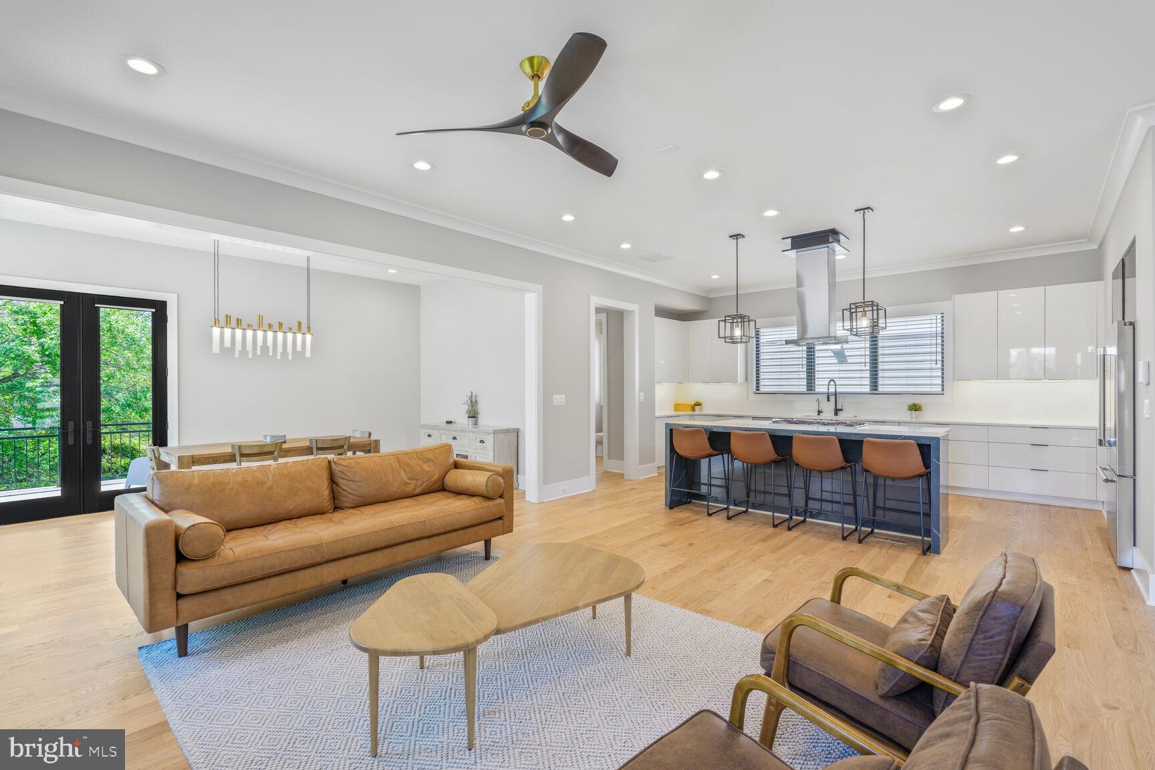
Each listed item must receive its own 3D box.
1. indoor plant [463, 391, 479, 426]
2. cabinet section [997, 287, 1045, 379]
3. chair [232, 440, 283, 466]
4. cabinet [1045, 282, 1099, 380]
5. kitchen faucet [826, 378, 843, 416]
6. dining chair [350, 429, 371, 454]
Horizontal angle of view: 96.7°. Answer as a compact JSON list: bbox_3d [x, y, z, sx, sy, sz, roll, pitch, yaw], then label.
[{"bbox_3d":[-1.439,0.329,6.901,0.200,0.480,0.200,0,0,0],"label":"indoor plant"},{"bbox_3d":[5.255,-0.590,6.077,0.419,1.058,0.345,0,0,42],"label":"cabinet section"},{"bbox_3d":[-3.297,0.979,5.165,0.520,0.840,0.460,0,0,44],"label":"chair"},{"bbox_3d":[5.750,-0.604,5.993,0.431,1.089,0.360,0,0,42],"label":"cabinet"},{"bbox_3d":[3.805,0.191,7.615,0.270,0.545,0.140,0,0,-33],"label":"kitchen faucet"},{"bbox_3d":[-2.822,0.980,6.135,0.460,0.840,0.520,0,0,42],"label":"dining chair"}]

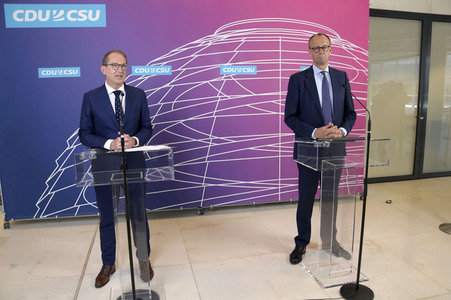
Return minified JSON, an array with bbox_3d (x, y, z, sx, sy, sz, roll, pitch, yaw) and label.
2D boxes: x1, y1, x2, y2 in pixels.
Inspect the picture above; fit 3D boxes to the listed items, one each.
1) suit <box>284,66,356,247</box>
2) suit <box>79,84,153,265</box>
[{"bbox_3d":[0.827,0.081,3.043,0.600,1.550,0.380,-3,9,-10],"label":"suit"},{"bbox_3d":[-0.811,0.217,2.707,0.560,1.420,0.380,-4,10,-17],"label":"suit"}]

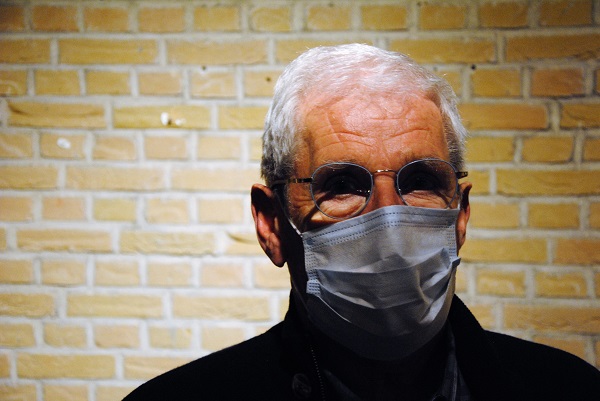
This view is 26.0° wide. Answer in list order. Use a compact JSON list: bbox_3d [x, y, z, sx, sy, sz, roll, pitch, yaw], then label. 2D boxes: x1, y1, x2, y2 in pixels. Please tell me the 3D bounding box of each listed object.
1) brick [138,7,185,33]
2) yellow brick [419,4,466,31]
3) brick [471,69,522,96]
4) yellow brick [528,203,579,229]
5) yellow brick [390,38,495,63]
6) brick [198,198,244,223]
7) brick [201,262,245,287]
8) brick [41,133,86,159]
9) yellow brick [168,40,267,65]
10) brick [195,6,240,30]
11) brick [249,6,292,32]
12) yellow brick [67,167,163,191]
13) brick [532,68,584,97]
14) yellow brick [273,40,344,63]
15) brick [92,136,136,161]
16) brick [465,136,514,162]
[{"bbox_3d":[-0.275,-0.397,2.864,0.101,0.054,0.215,1,8,9],"label":"brick"},{"bbox_3d":[0.308,-0.382,2.738,0.096,0.052,0.150,1,6,10],"label":"yellow brick"},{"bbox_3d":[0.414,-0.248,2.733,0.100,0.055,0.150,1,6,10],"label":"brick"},{"bbox_3d":[0.493,0.023,2.535,0.095,0.050,0.120,1,6,10],"label":"yellow brick"},{"bbox_3d":[0.300,-0.313,2.716,0.217,0.054,0.105,1,7,10],"label":"yellow brick"},{"bbox_3d":[-0.151,0.010,2.880,0.103,0.054,0.200,1,7,10],"label":"brick"},{"bbox_3d":[-0.153,0.153,2.878,0.096,0.053,0.150,1,6,10],"label":"brick"},{"bbox_3d":[-0.497,-0.131,2.935,0.102,0.054,0.215,1,8,9],"label":"brick"},{"bbox_3d":[-0.167,-0.319,2.799,0.216,0.052,0.103,1,8,9],"label":"yellow brick"},{"bbox_3d":[-0.161,-0.391,2.822,0.099,0.052,0.150,1,6,10],"label":"brick"},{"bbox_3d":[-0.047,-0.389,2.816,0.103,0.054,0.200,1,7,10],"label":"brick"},{"bbox_3d":[-0.363,-0.049,2.666,0.205,0.049,0.100,1,6,10],"label":"yellow brick"},{"bbox_3d":[0.541,-0.254,2.749,0.104,0.056,0.215,1,8,9],"label":"brick"},{"bbox_3d":[0.057,-0.291,2.569,0.199,0.048,0.100,1,6,10],"label":"yellow brick"},{"bbox_3d":[-0.382,-0.126,2.917,0.100,0.053,0.215,1,8,9],"label":"brick"},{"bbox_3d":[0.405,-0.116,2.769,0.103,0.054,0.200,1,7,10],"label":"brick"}]

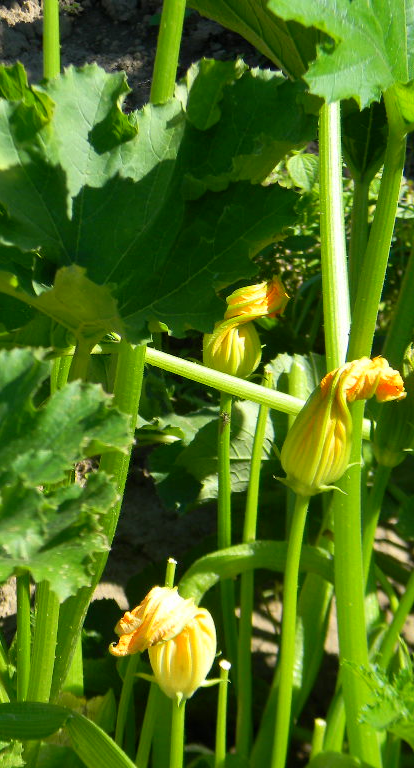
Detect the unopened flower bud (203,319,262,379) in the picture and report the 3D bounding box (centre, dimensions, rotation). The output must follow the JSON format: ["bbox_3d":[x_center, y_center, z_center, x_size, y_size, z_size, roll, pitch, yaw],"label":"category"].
[{"bbox_3d":[0.017,-0.022,1.600,0.039,0.042,0.039,0,25,0],"label":"unopened flower bud"}]

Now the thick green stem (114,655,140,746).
[{"bbox_3d":[-0.052,0.204,1.580,0.008,0.059,0.008,12,15,0],"label":"thick green stem"}]

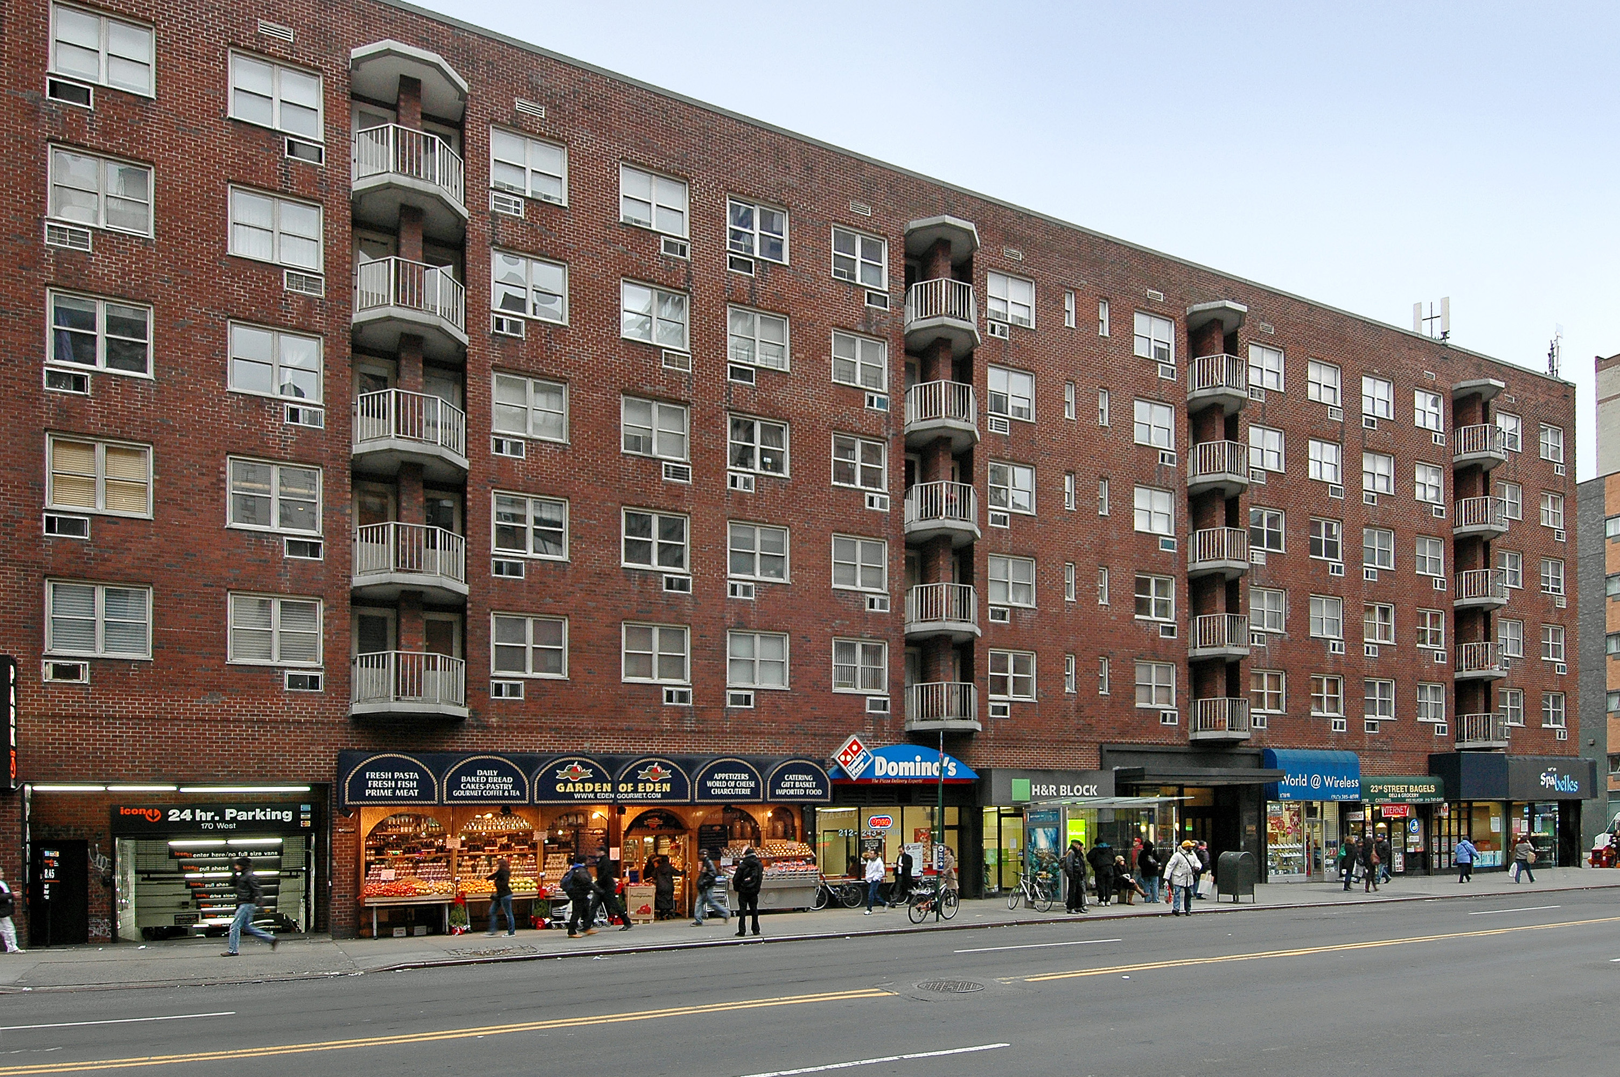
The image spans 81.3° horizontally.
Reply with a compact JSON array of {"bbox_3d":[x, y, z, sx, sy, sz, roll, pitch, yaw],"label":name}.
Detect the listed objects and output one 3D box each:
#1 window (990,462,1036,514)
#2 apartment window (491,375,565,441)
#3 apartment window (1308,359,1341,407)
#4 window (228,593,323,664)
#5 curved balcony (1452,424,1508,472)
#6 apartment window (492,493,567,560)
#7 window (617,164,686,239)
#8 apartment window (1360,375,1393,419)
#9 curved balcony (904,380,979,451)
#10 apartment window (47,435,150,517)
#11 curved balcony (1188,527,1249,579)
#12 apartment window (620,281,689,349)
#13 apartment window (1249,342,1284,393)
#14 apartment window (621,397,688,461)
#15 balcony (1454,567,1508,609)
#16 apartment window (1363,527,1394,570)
[{"bbox_3d":[5.918,-1.476,27.524,1.664,1.400,0.150,1,-3,-25],"label":"window"},{"bbox_3d":[-6.433,-2.999,21.724,1.629,1.420,0.150,1,-3,-25],"label":"apartment window"},{"bbox_3d":[17.554,-5.306,32.238,1.660,1.310,0.150,2,-6,-25],"label":"apartment window"},{"bbox_3d":[-10.712,1.839,18.918,1.660,1.310,0.150,2,-6,-25],"label":"window"},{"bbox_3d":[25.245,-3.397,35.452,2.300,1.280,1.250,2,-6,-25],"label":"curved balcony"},{"bbox_3d":[-6.262,-0.268,21.038,1.600,1.430,0.150,4,-5,-25],"label":"apartment window"},{"bbox_3d":[-3.799,-8.218,22.961,1.662,1.420,0.150,1,-3,-25],"label":"window"},{"bbox_3d":[20.055,-4.985,33.416,1.660,1.310,0.150,2,-6,-25],"label":"apartment window"},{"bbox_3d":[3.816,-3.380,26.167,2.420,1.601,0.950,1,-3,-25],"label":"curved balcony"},{"bbox_3d":[-13.379,-1.164,17.833,1.645,1.426,0.150,2,-6,-25],"label":"apartment window"},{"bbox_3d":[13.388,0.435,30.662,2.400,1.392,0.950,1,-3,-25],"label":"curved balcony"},{"bbox_3d":[-3.662,-5.257,22.286,1.650,1.370,0.150,2,-6,-25],"label":"apartment window"},{"bbox_3d":[15.485,-5.794,32.018,1.699,1.420,0.150,1,-3,-25],"label":"apartment window"},{"bbox_3d":[-3.661,-2.580,22.458,1.653,1.330,0.150,2,-6,-25],"label":"apartment window"},{"bbox_3d":[26.038,2.064,36.545,2.300,1.280,1.300,3,-8,-26],"label":"balcony"},{"bbox_3d":[20.758,0.384,34.486,1.748,1.479,0.160,3,-8,-26],"label":"apartment window"}]

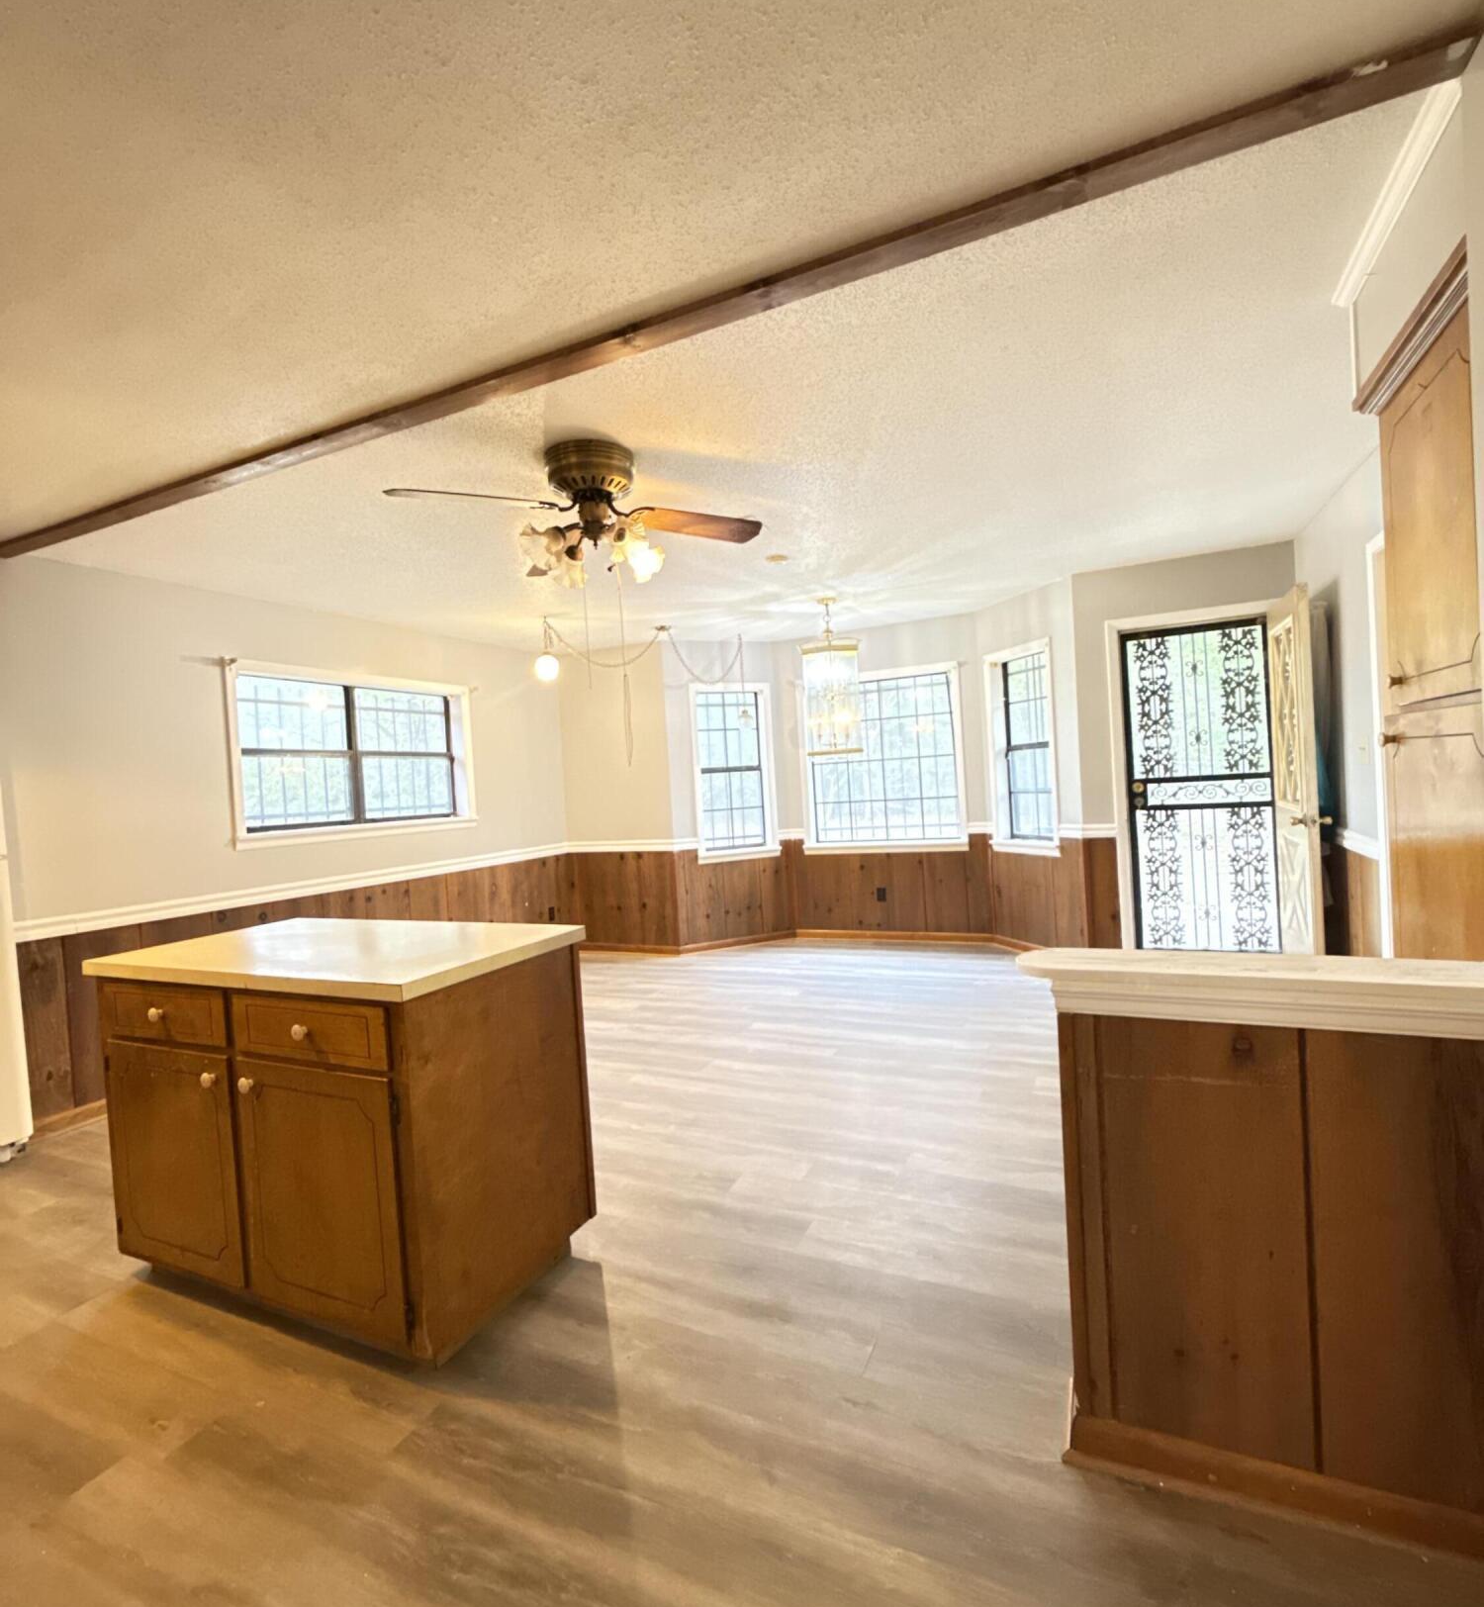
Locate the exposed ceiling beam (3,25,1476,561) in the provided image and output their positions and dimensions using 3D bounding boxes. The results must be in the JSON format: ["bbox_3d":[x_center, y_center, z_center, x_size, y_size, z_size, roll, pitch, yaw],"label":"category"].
[{"bbox_3d":[-0.971,-1.140,2.352,4.838,0.039,0.082,-3,2,25],"label":"exposed ceiling beam"}]

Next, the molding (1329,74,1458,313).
[{"bbox_3d":[1.377,-1.252,1.717,0.041,0.052,0.767,-3,2,25],"label":"molding"}]

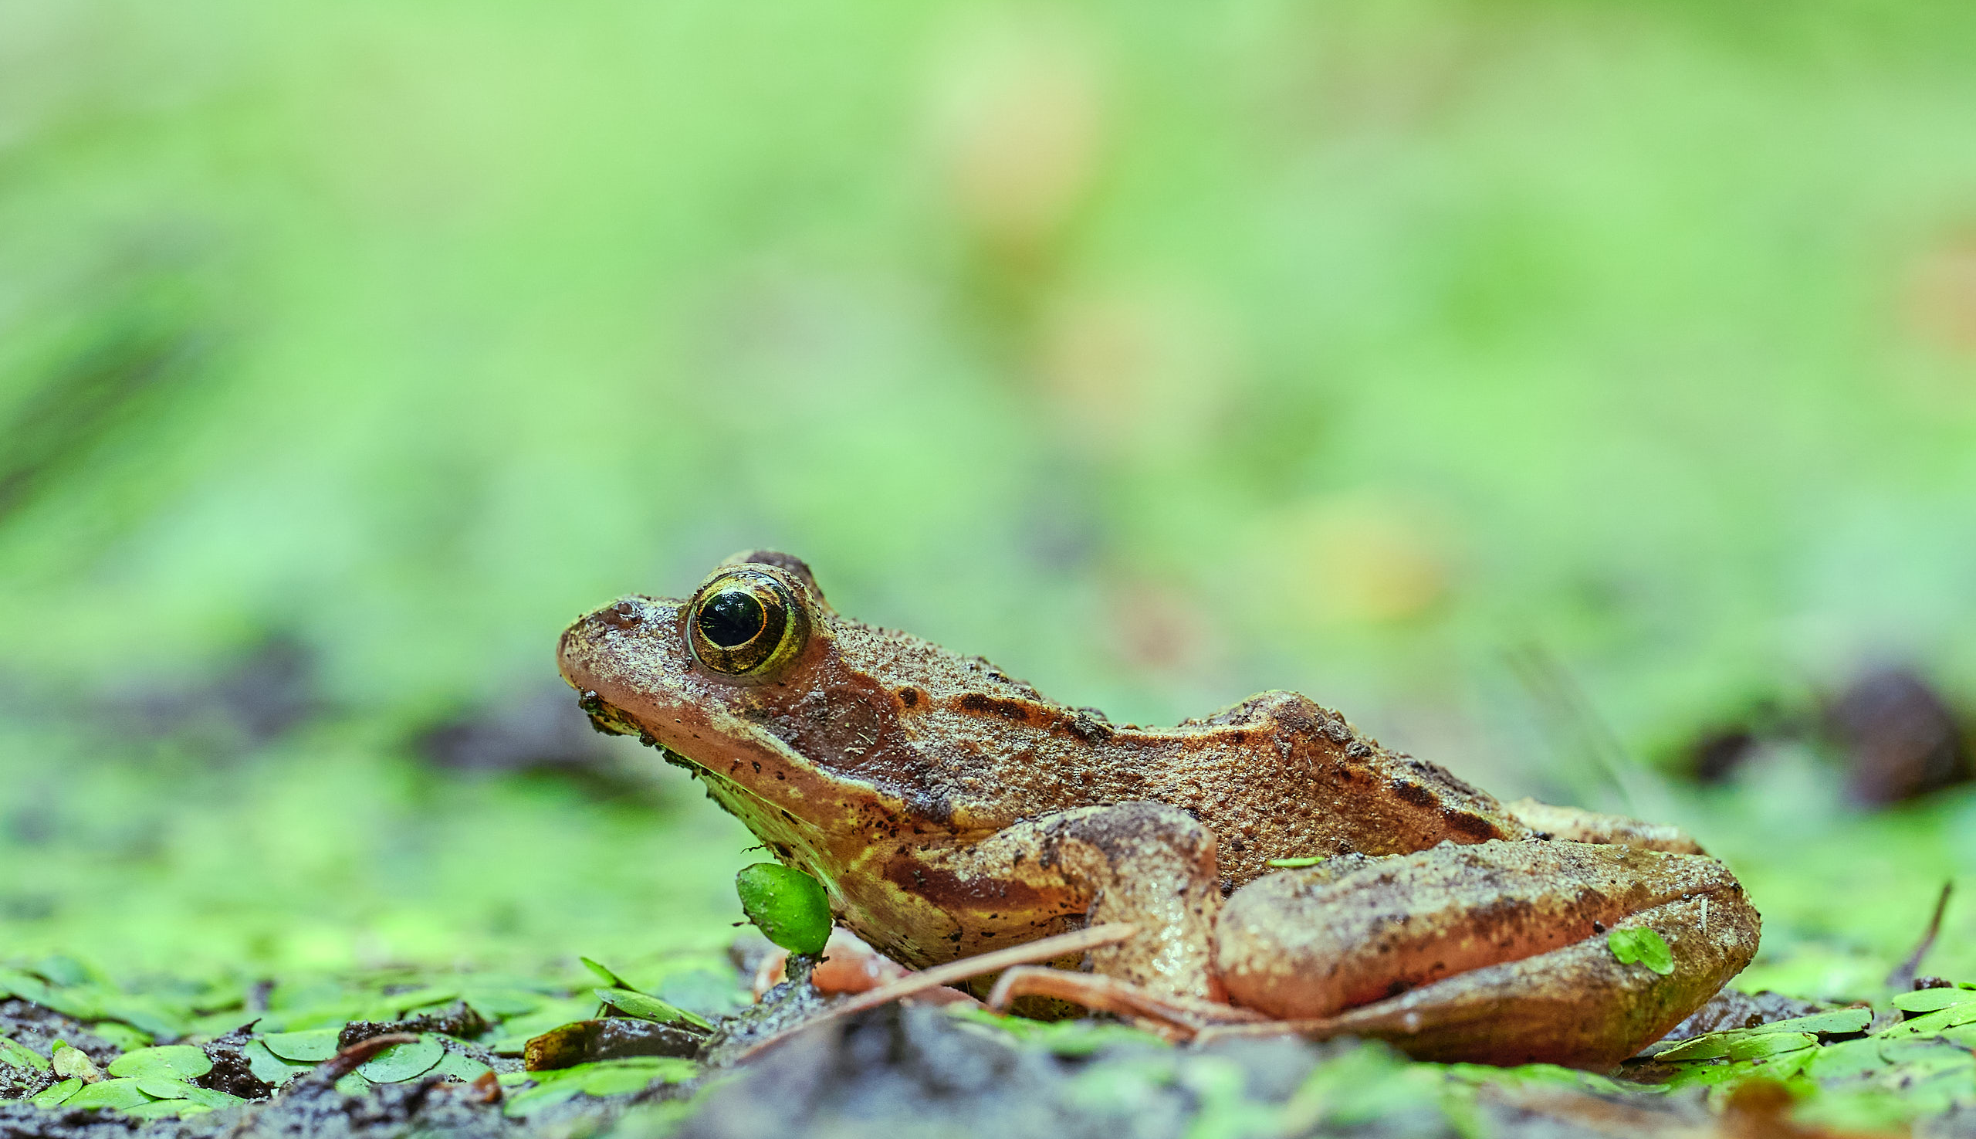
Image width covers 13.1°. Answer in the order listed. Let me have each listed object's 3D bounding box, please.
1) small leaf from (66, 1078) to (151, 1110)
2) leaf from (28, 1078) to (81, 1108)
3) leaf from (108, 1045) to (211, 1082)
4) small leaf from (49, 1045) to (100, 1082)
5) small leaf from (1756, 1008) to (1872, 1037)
[{"bbox_3d":[-0.046,0.028,0.457,0.005,0.001,0.004,0,12,0],"label":"small leaf"},{"bbox_3d":[-0.050,0.028,0.457,0.003,0.001,0.003,0,13,0],"label":"leaf"},{"bbox_3d":[-0.045,0.026,0.463,0.005,0.001,0.004,0,12,0],"label":"leaf"},{"bbox_3d":[-0.049,0.027,0.463,0.003,0.001,0.003,0,19,0],"label":"small leaf"},{"bbox_3d":[0.045,0.025,0.471,0.006,0.001,0.004,0,12,0],"label":"small leaf"}]

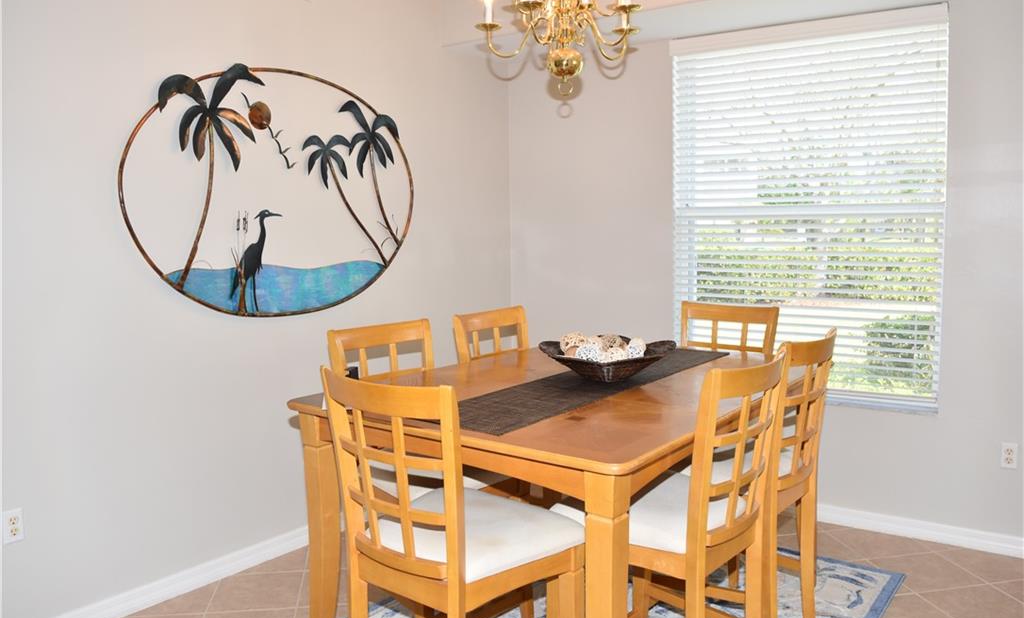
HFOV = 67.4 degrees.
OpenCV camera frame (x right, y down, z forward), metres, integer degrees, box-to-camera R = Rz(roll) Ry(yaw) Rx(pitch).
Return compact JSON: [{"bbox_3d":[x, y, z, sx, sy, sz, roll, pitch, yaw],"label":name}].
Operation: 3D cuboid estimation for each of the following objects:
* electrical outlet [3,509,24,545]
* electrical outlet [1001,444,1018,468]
[{"bbox_3d":[-1.588,0.692,2.445,0.008,0.113,0.070,3,7,36],"label":"electrical outlet"},{"bbox_3d":[2.065,0.609,3.186,0.070,0.113,0.008,3,7,36],"label":"electrical outlet"}]

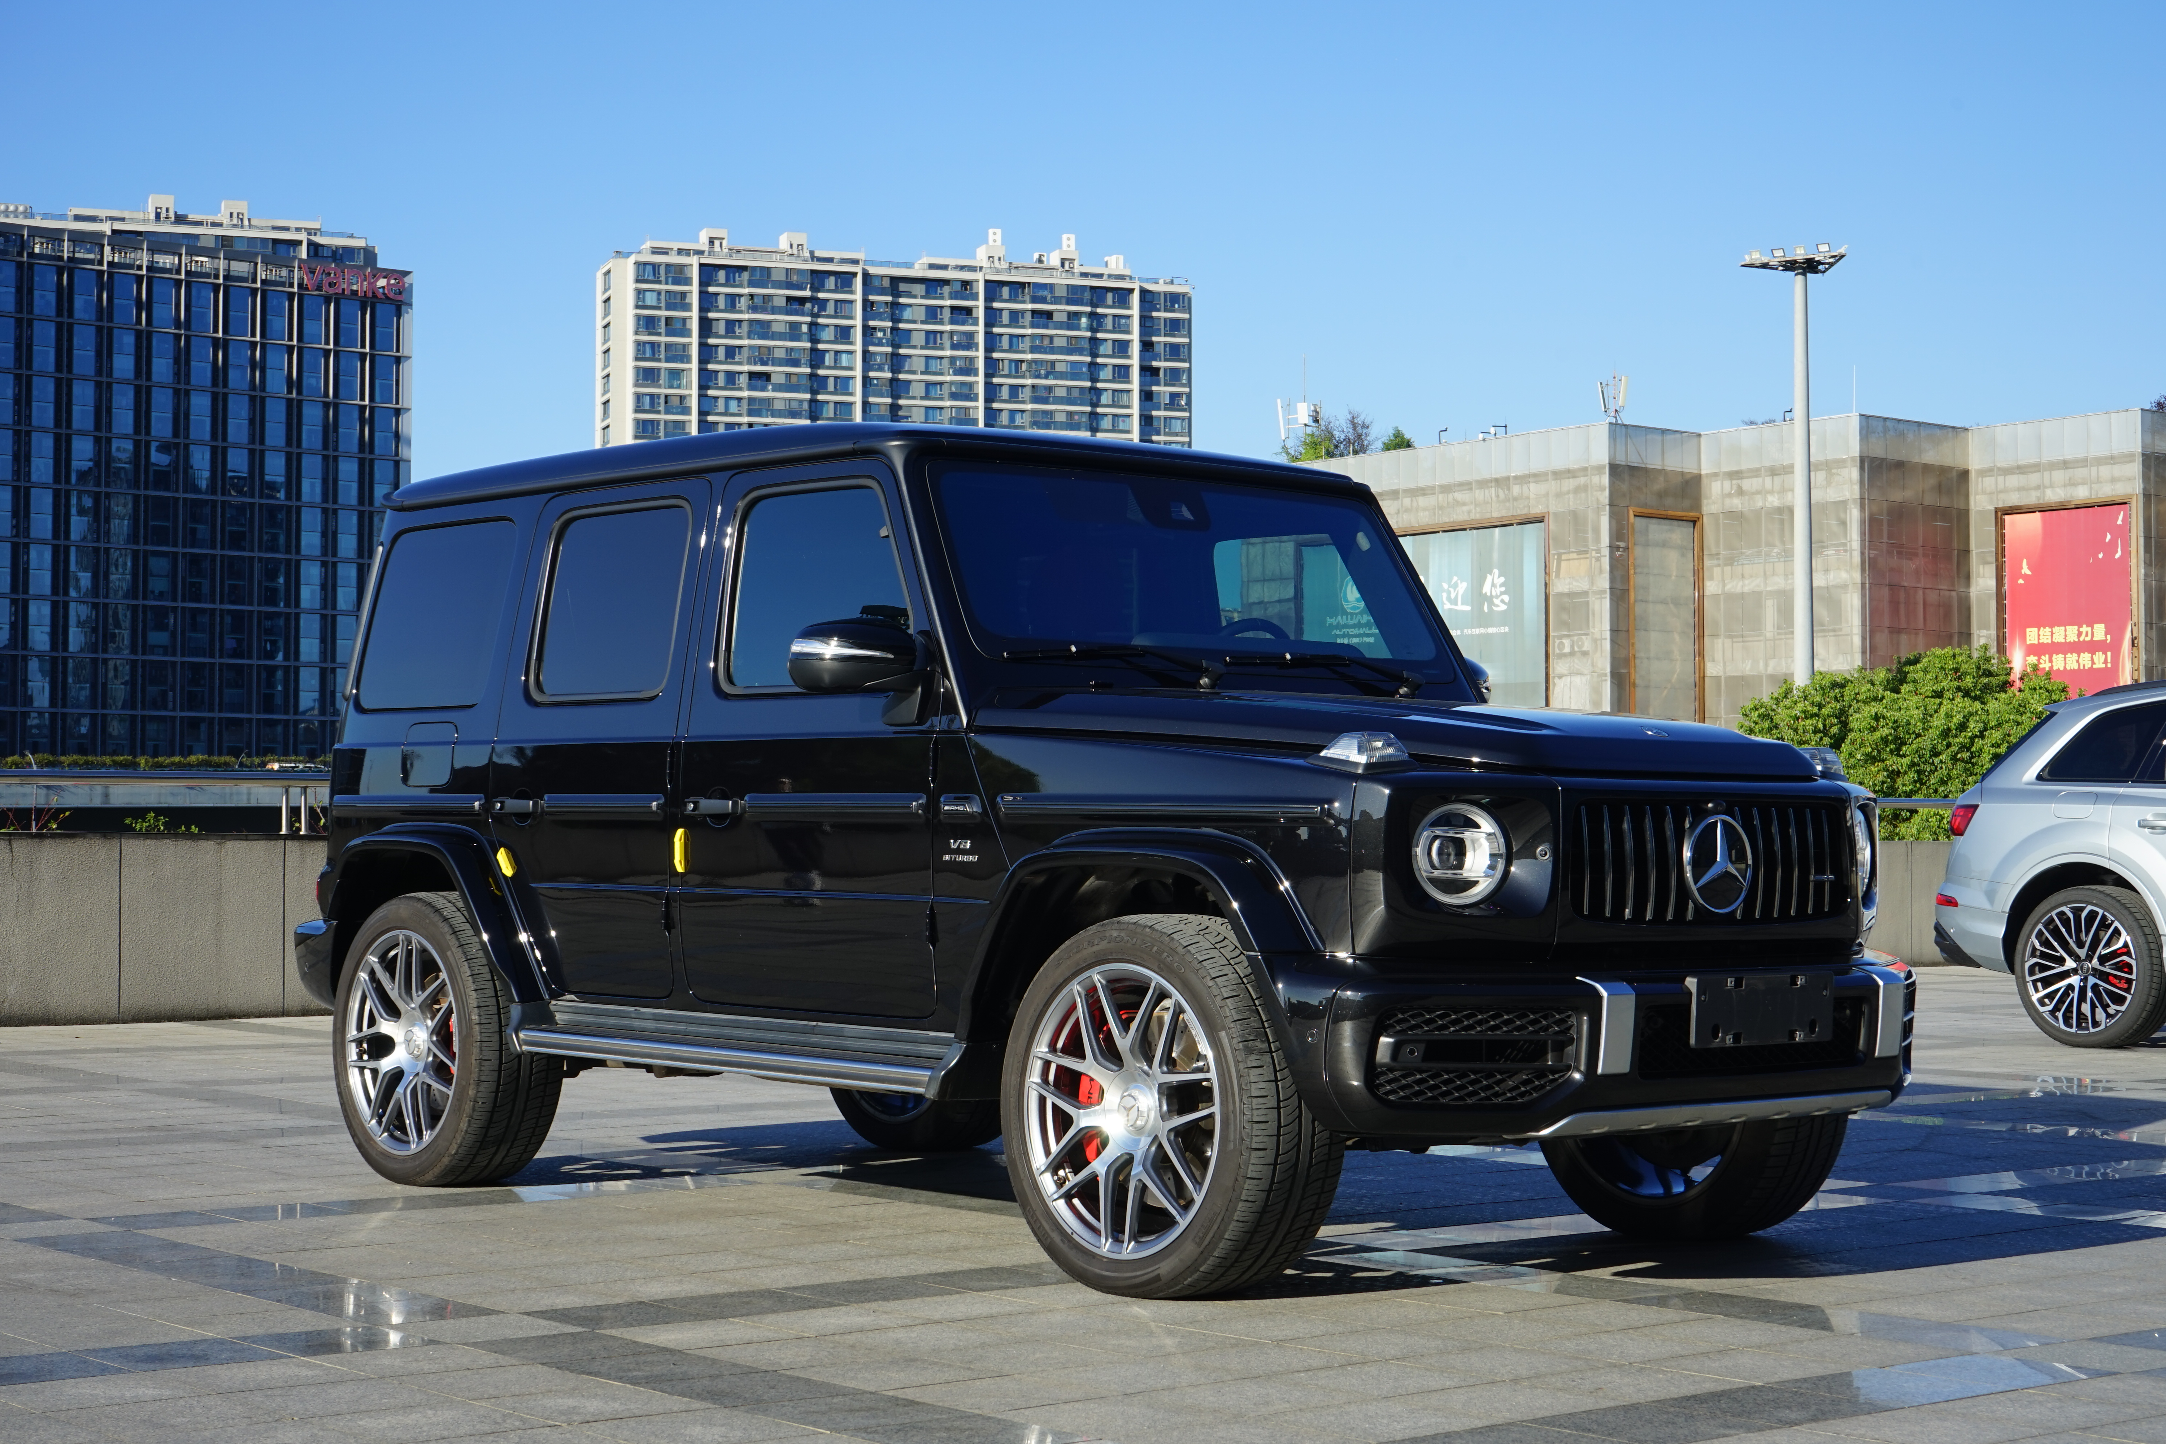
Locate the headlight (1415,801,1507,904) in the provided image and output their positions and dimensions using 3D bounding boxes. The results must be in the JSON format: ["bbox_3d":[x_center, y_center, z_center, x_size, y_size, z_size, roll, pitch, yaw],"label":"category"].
[{"bbox_3d":[0.723,0.262,6.518,0.205,0.205,0.100,1,-2,-29],"label":"headlight"}]

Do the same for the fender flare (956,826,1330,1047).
[{"bbox_3d":[0.093,0.459,6.800,0.130,0.480,1.050,2,-3,-41],"label":"fender flare"}]

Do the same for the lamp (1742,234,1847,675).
[{"bbox_3d":[14.760,-3.189,67.769,2.000,13.110,1.800,-1,-2,20],"label":"lamp"}]

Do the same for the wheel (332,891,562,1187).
[{"bbox_3d":[-1.713,0.845,8.900,0.300,0.785,0.790,2,-3,-41],"label":"wheel"}]

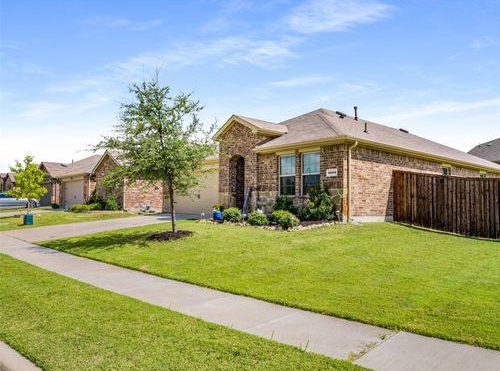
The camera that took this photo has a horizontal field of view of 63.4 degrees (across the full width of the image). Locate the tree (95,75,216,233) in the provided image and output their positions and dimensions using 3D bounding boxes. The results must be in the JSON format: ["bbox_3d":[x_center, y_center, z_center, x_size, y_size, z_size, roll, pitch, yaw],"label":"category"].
[{"bbox_3d":[-3.155,-1.058,13.500,4.000,5.250,3.900,1,-3,-13],"label":"tree"}]

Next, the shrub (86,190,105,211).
[{"bbox_3d":[-10.162,0.987,26.600,1.100,1.300,1.050,1,-3,-21],"label":"shrub"}]

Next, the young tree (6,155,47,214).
[{"bbox_3d":[-13.817,-0.062,25.000,2.250,3.700,2.200,1,-3,-29],"label":"young tree"}]

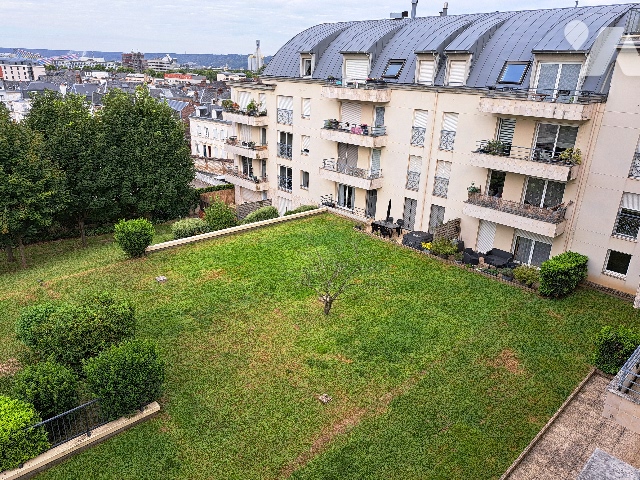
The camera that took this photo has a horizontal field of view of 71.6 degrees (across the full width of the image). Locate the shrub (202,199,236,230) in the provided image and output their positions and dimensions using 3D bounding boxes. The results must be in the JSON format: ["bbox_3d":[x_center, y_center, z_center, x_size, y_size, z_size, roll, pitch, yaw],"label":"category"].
[{"bbox_3d":[-6.906,-1.698,30.206,2.300,2.500,2.300,-15,26,-36],"label":"shrub"}]

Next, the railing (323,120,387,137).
[{"bbox_3d":[2.300,-7.626,30.325,1.050,0.700,5.200,-15,26,-36],"label":"railing"}]

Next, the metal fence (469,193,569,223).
[{"bbox_3d":[9.983,-1.811,22.740,1.300,0.640,4.700,-17,28,-41],"label":"metal fence"}]

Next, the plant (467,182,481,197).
[{"bbox_3d":[8.532,-2.773,24.619,0.650,0.850,0.650,-15,26,-36],"label":"plant"}]

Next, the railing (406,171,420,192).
[{"bbox_3d":[5.836,-3.643,27.665,0.070,1.090,0.920,-17,28,-41],"label":"railing"}]

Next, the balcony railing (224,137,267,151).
[{"bbox_3d":[-6.648,-8.434,39.591,1.050,0.720,5.200,-17,28,-40],"label":"balcony railing"}]

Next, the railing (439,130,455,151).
[{"bbox_3d":[7.252,-5.712,25.458,0.120,1.080,1.050,-17,28,-40],"label":"railing"}]

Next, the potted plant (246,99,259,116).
[{"bbox_3d":[-5.522,-10.778,36.210,0.850,1.500,0.850,-17,28,-41],"label":"potted plant"}]

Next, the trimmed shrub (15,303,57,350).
[{"bbox_3d":[-10.462,3.149,16.429,1.600,1.300,1.500,-17,28,-41],"label":"trimmed shrub"}]

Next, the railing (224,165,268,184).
[{"bbox_3d":[-6.786,-5.923,40.640,1.050,0.720,5.300,-17,28,-40],"label":"railing"}]

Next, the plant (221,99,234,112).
[{"bbox_3d":[-8.433,-12.217,40.451,1.000,1.100,1.050,-15,26,-36],"label":"plant"}]

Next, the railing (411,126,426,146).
[{"bbox_3d":[5.930,-6.195,26.685,0.070,1.060,0.950,-17,28,-41],"label":"railing"}]

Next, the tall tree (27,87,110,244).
[{"bbox_3d":[-15.405,-4.020,27.336,4.700,9.600,4.700,21,29,39],"label":"tall tree"}]

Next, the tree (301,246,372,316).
[{"bbox_3d":[0.526,1.894,18.866,2.900,2.700,2.900,1,22,-1],"label":"tree"}]

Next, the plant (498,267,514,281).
[{"bbox_3d":[9.547,1.744,22.591,0.700,0.660,0.680,21,29,39],"label":"plant"}]

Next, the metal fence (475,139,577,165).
[{"bbox_3d":[10.299,-4.419,22.388,0.950,0.660,4.850,-18,28,-41],"label":"metal fence"}]

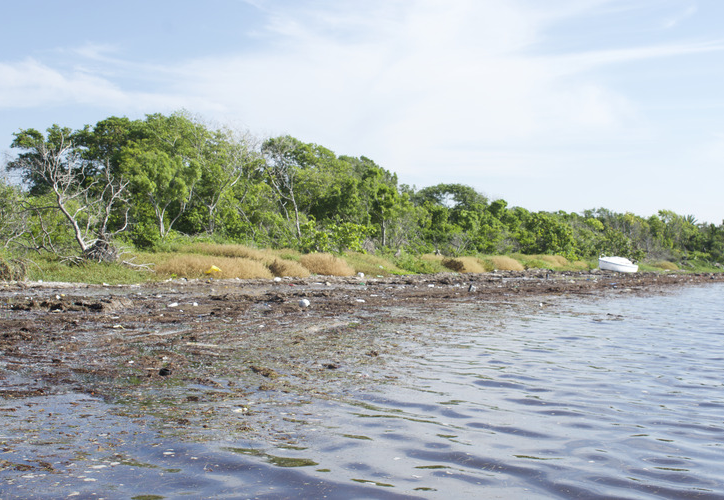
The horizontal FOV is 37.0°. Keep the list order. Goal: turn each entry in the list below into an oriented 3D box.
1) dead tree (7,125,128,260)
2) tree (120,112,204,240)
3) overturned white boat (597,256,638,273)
[{"bbox_3d":[-12.914,-2.478,47.500,5.200,5.900,4.200,0,-1,0],"label":"dead tree"},{"bbox_3d":[-9.625,-3.528,52.000,4.100,6.100,4.000,0,-1,0],"label":"tree"},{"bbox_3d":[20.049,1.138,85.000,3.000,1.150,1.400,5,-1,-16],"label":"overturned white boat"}]

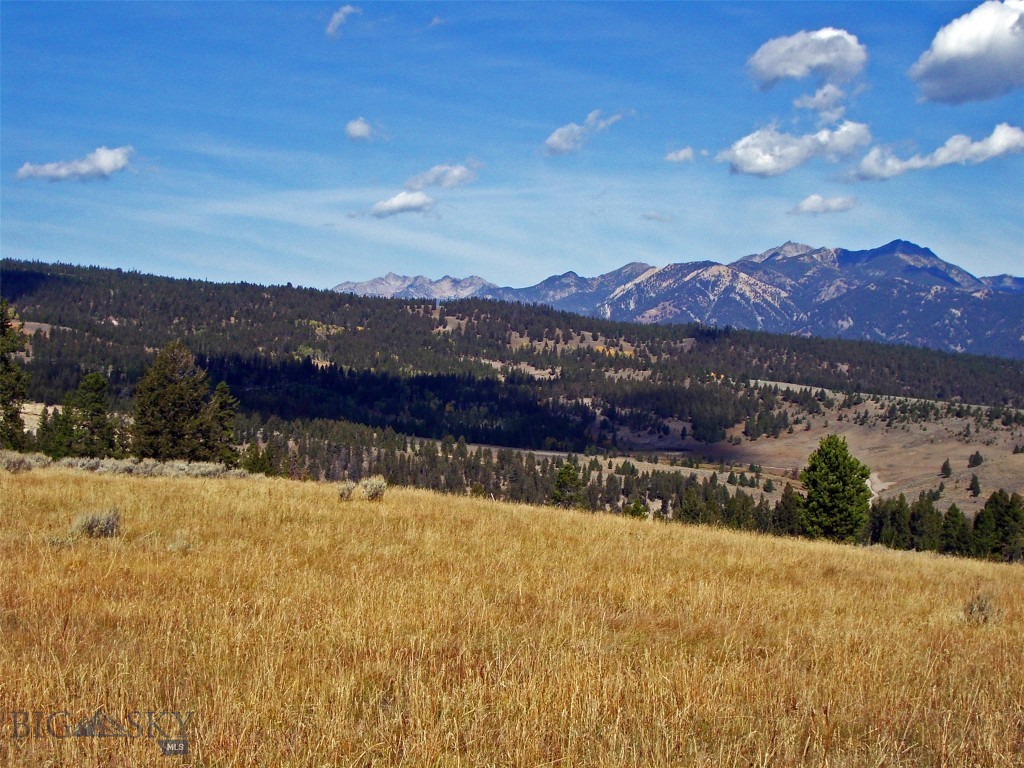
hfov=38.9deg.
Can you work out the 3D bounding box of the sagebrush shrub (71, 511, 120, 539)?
[{"bbox_3d":[-6.753,2.310,23.500,0.800,0.550,0.700,0,1,0],"label":"sagebrush shrub"}]

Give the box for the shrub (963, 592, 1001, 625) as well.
[{"bbox_3d":[6.964,3.345,21.500,0.570,0.520,0.530,0,1,0],"label":"shrub"}]

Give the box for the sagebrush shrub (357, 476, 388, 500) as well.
[{"bbox_3d":[-4.331,3.275,45.000,0.880,0.800,0.850,0,1,0],"label":"sagebrush shrub"}]

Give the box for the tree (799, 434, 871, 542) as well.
[{"bbox_3d":[15.352,5.070,69.000,3.500,5.500,3.400,0,1,0],"label":"tree"}]

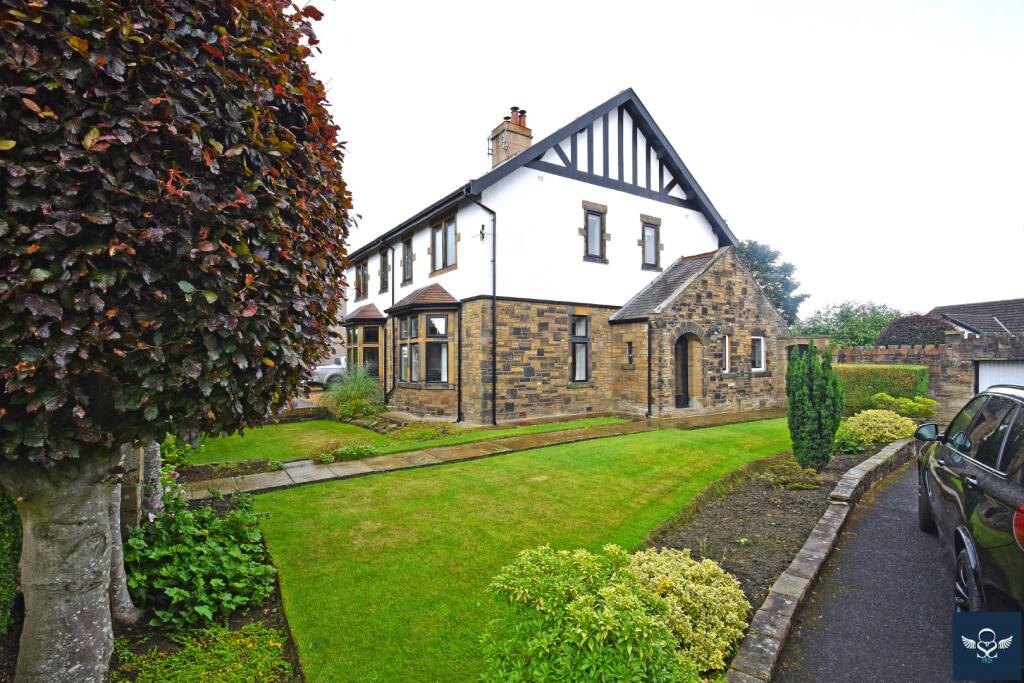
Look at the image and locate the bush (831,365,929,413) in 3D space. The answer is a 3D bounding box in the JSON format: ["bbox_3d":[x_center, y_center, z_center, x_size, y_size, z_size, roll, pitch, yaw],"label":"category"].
[{"bbox_3d":[8.858,1.150,11.000,2.100,1.270,0.850,-1,-1,42],"label":"bush"}]

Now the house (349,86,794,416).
[{"bbox_3d":[0.555,-3.282,18.073,11.988,10.588,13.633,0,-1,-34],"label":"house"}]

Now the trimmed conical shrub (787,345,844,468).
[{"bbox_3d":[4.368,0.850,6.550,0.720,1.770,0.720,0,-1,34],"label":"trimmed conical shrub"}]

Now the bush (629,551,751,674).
[{"bbox_3d":[1.060,1.450,2.720,0.670,0.520,0.630,0,-1,22],"label":"bush"}]

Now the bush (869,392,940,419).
[{"bbox_3d":[8.624,1.350,10.000,1.200,0.680,1.150,-1,-1,42],"label":"bush"}]

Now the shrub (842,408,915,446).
[{"bbox_3d":[6.820,1.450,8.400,1.150,0.600,1.100,0,-1,39],"label":"shrub"}]

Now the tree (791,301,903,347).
[{"bbox_3d":[14.049,-0.020,19.000,4.400,3.800,4.200,0,-1,37],"label":"tree"}]

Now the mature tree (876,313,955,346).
[{"bbox_3d":[14.256,0.320,16.000,2.700,2.950,2.700,-1,-1,42],"label":"mature tree"}]

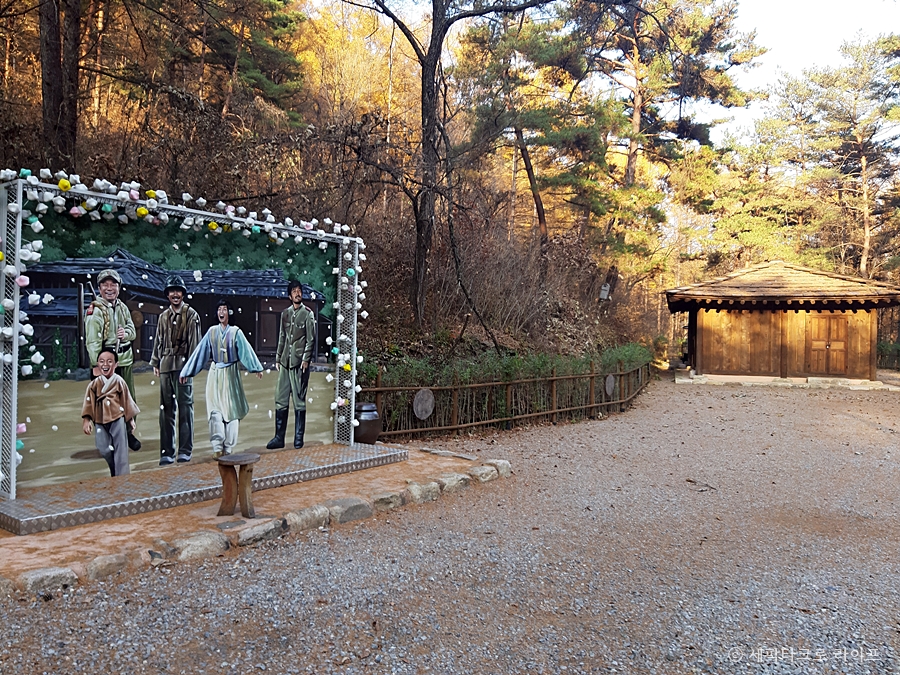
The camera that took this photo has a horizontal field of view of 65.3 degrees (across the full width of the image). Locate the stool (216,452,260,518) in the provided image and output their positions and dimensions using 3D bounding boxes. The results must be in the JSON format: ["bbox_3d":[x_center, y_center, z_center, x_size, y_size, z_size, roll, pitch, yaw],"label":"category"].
[{"bbox_3d":[-1.683,1.180,5.610,0.329,0.456,0.326,1,-1,-17],"label":"stool"}]

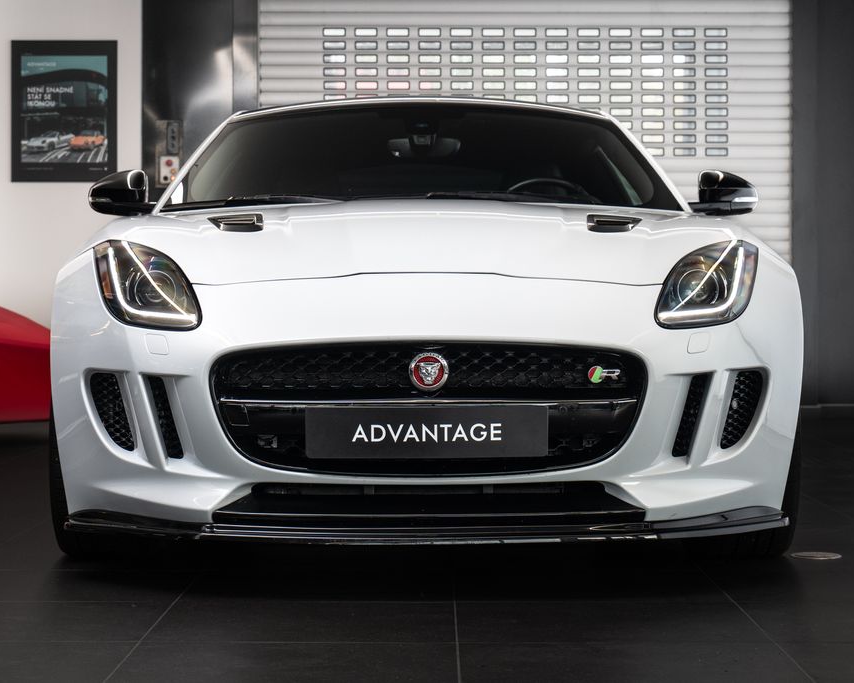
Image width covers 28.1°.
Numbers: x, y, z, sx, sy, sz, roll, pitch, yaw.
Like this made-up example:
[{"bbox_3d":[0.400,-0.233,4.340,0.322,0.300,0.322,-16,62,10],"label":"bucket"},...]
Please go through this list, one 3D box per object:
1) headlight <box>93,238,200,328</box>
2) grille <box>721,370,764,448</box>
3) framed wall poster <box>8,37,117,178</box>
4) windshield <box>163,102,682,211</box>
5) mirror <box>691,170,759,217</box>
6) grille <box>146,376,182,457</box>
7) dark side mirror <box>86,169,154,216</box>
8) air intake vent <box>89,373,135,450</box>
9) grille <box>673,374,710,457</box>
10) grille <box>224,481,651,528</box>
[{"bbox_3d":[-0.669,-0.136,4.080,0.260,0.215,0.270,0,1,18],"label":"headlight"},{"bbox_3d":[0.734,0.158,3.970,0.100,0.180,0.080,0,1,-18],"label":"grille"},{"bbox_3d":[-2.057,-1.307,9.700,0.605,0.805,0.030,0,1,0],"label":"framed wall poster"},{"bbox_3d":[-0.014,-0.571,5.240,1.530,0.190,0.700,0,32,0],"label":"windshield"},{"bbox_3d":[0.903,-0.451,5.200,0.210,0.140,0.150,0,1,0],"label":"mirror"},{"bbox_3d":[-0.598,0.174,3.900,0.075,0.183,0.070,0,1,10],"label":"grille"},{"bbox_3d":[-0.931,-0.451,5.200,0.210,0.140,0.150,0,1,0],"label":"dark side mirror"},{"bbox_3d":[-0.732,0.163,3.970,0.100,0.180,0.080,0,1,18],"label":"air intake vent"},{"bbox_3d":[0.604,0.169,3.900,0.075,0.183,0.070,0,1,-10],"label":"grille"},{"bbox_3d":[0.005,0.357,3.720,0.940,0.105,0.160,0,1,0],"label":"grille"}]

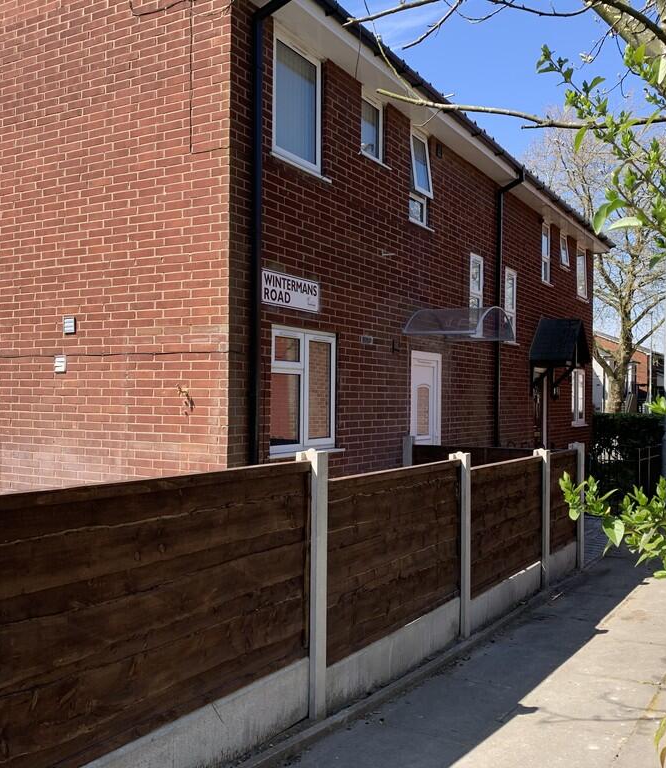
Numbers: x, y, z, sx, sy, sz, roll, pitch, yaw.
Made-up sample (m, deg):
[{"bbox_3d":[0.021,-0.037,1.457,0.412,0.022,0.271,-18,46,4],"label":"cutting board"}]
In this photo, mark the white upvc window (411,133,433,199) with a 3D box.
[{"bbox_3d":[1.060,-2.626,9.279,0.070,0.710,0.500,-9,-6,31],"label":"white upvc window"}]

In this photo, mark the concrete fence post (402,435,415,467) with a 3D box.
[{"bbox_3d":[0.870,1.225,8.857,0.105,1.240,0.110,0,-1,31],"label":"concrete fence post"}]

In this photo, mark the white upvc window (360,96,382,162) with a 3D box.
[{"bbox_3d":[0.398,-2.776,8.400,0.075,0.570,0.600,0,-1,31],"label":"white upvc window"}]

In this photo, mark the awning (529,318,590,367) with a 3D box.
[{"bbox_3d":[4.008,-0.739,13.473,0.700,0.850,1.330,0,-1,31],"label":"awning"}]

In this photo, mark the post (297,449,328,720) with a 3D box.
[{"bbox_3d":[-0.109,0.994,3.845,0.125,1.338,0.100,0,-1,32],"label":"post"}]

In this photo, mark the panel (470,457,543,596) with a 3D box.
[{"bbox_3d":[1.419,1.111,6.215,0.050,0.940,1.820,0,-1,31],"label":"panel"}]

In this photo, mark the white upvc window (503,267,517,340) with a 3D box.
[{"bbox_3d":[2.843,-1.270,12.392,0.070,1.135,0.640,0,-1,31],"label":"white upvc window"}]

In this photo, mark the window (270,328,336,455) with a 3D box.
[{"bbox_3d":[-0.300,0.069,7.213,0.080,1.140,1.150,0,-1,31],"label":"window"}]

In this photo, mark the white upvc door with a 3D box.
[{"bbox_3d":[1.135,0.649,9.466,0.080,2.070,0.910,0,-1,31],"label":"white upvc door"}]

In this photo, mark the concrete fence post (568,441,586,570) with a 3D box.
[{"bbox_3d":[2.553,1.283,8.040,0.125,1.322,0.100,0,-1,32],"label":"concrete fence post"}]

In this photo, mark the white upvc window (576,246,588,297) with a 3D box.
[{"bbox_3d":[5.164,-2.316,16.140,0.080,1.080,0.820,0,-1,31],"label":"white upvc window"}]

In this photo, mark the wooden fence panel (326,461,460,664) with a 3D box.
[{"bbox_3d":[0.390,0.998,4.637,0.045,0.968,1.834,0,-1,32],"label":"wooden fence panel"}]

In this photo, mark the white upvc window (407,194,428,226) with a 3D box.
[{"bbox_3d":[1.007,-2.147,9.414,0.075,0.320,0.630,0,-1,31],"label":"white upvc window"}]

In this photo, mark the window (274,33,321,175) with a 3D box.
[{"bbox_3d":[-0.357,-2.585,7.146,0.075,1.030,0.900,0,-1,31],"label":"window"}]

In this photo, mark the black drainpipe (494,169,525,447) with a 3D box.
[{"bbox_3d":[2.659,-0.680,11.614,0.415,5.053,0.090,0,-1,31],"label":"black drainpipe"}]

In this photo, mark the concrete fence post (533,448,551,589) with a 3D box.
[{"bbox_3d":[1.916,1.244,7.033,0.115,1.260,0.105,0,-1,31],"label":"concrete fence post"}]

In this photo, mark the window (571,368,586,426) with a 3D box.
[{"bbox_3d":[5.165,0.315,16.281,0.080,1.165,1.260,0,-1,31],"label":"window"}]

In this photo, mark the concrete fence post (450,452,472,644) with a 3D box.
[{"bbox_3d":[0.893,1.130,5.424,0.125,1.293,0.100,0,-1,32],"label":"concrete fence post"}]

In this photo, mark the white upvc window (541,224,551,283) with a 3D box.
[{"bbox_3d":[3.815,-2.344,13.942,0.080,1.080,0.570,0,-1,31],"label":"white upvc window"}]

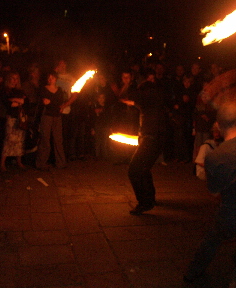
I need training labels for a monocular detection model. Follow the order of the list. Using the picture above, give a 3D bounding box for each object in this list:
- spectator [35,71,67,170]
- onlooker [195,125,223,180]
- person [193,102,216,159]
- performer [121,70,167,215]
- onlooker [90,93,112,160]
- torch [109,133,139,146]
[{"bbox_3d":[-1.153,-0.400,7.481,0.520,1.650,0.360,-1,9,-6],"label":"spectator"},{"bbox_3d":[1.555,0.128,6.691,0.580,0.865,0.620,4,10,24],"label":"onlooker"},{"bbox_3d":[1.659,-0.232,8.207,0.460,1.108,0.300,2,9,11],"label":"person"},{"bbox_3d":[0.293,-0.014,5.146,0.520,1.650,0.480,-1,9,-7],"label":"performer"},{"bbox_3d":[-0.317,-0.324,8.213,0.360,1.262,0.270,-1,9,-6],"label":"onlooker"},{"bbox_3d":[0.065,-0.054,5.150,0.360,0.170,0.160,0,9,0],"label":"torch"}]

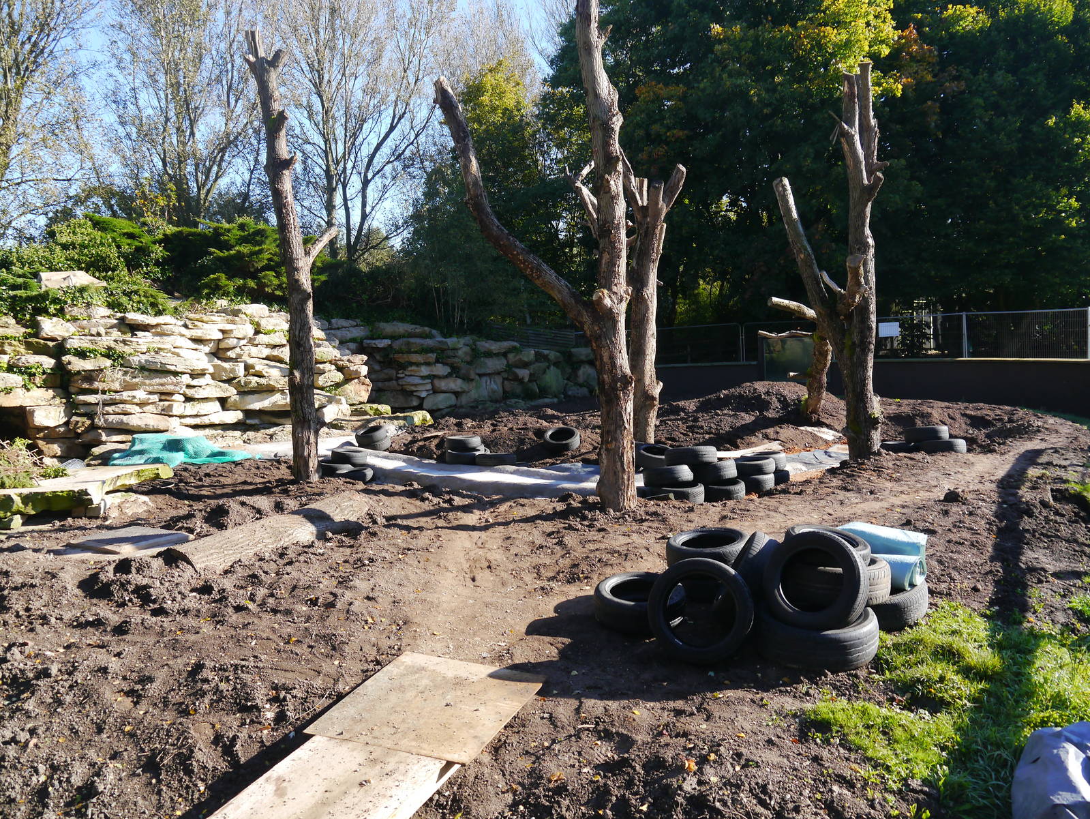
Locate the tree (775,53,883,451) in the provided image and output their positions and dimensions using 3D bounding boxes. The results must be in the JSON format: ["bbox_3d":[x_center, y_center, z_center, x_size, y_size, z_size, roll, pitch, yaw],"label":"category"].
[{"bbox_3d":[3.825,-2.023,11.900,1.480,5.250,1.100,-1,5,0],"label":"tree"}]

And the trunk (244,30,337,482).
[{"bbox_3d":[-3.779,-2.242,13.092,1.403,6.630,1.000,0,4,0],"label":"trunk"}]

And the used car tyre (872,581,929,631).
[{"bbox_3d":[2.231,1.266,5.850,0.585,0.200,0.585,-9,9,0],"label":"used car tyre"}]

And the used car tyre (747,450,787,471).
[{"bbox_3d":[3.057,0.725,12.300,0.630,0.200,0.630,-4,6,0],"label":"used car tyre"}]

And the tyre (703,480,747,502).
[{"bbox_3d":[2.193,1.004,11.000,0.630,0.200,0.630,-4,6,0],"label":"tyre"}]

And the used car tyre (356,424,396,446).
[{"bbox_3d":[-3.163,0.479,16.100,0.630,0.200,0.630,-17,10,0],"label":"used car tyre"}]

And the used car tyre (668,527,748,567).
[{"bbox_3d":[1.189,1.040,6.450,0.605,0.200,0.605,-5,9,0],"label":"used car tyre"}]

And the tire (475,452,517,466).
[{"bbox_3d":[-0.748,0.768,13.600,0.635,0.185,0.635,-1,5,0],"label":"tire"}]

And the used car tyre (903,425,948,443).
[{"bbox_3d":[5.492,0.358,12.700,0.610,0.190,0.610,-3,5,0],"label":"used car tyre"}]

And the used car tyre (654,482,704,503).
[{"bbox_3d":[1.621,0.992,10.700,0.630,0.200,0.630,0,5,0],"label":"used car tyre"}]

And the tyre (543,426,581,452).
[{"bbox_3d":[0.280,0.483,14.500,0.610,0.190,0.610,-13,31,8],"label":"tyre"}]

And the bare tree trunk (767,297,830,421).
[{"bbox_3d":[4.221,-0.858,14.800,1.120,2.000,0.550,-3,6,0],"label":"bare tree trunk"}]

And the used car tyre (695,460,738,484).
[{"bbox_3d":[2.059,0.767,10.800,0.595,0.200,0.595,-7,0,0],"label":"used car tyre"}]

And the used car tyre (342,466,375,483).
[{"bbox_3d":[-3.186,1.094,14.800,0.630,0.200,0.630,-10,6,0],"label":"used car tyre"}]

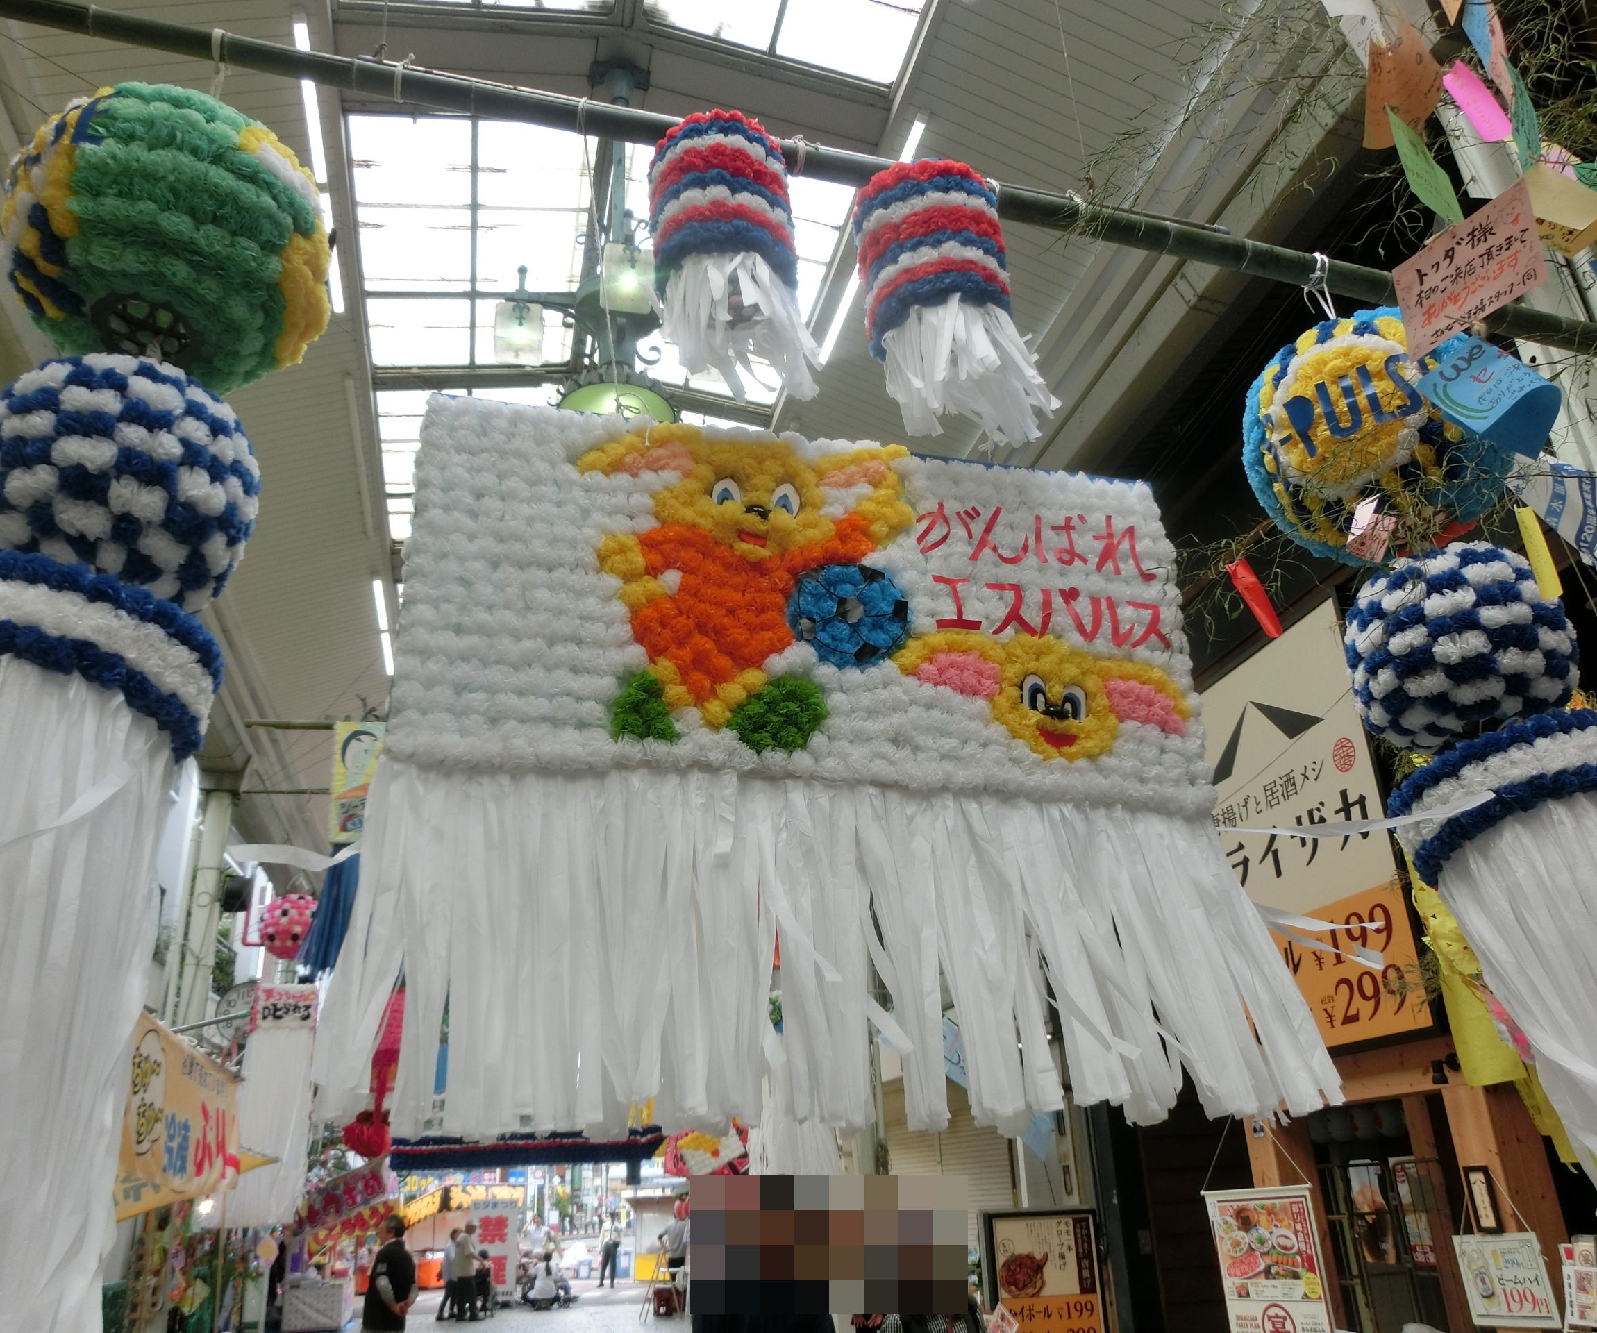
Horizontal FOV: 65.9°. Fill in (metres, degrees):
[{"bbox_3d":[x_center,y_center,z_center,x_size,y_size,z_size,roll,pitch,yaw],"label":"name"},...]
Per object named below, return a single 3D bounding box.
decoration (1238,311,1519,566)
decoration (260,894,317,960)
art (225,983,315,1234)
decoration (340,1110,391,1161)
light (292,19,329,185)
[{"bbox_3d":[1.627,-0.651,3.500,0.690,0.680,0.690,-22,-31,39],"label":"decoration"},{"bbox_3d":[-4.704,2.430,11.500,0.600,0.600,0.600,4,-24,-13],"label":"decoration"},{"bbox_3d":[-4.825,4.009,11.289,0.600,2.060,0.550,11,-27,-28],"label":"art"},{"bbox_3d":[-4.036,4.360,11.500,0.460,0.440,0.460,4,-24,-13],"label":"decoration"},{"bbox_3d":[-2.934,-3.377,7.426,0.090,0.090,1.260,4,-24,-13],"label":"light"}]

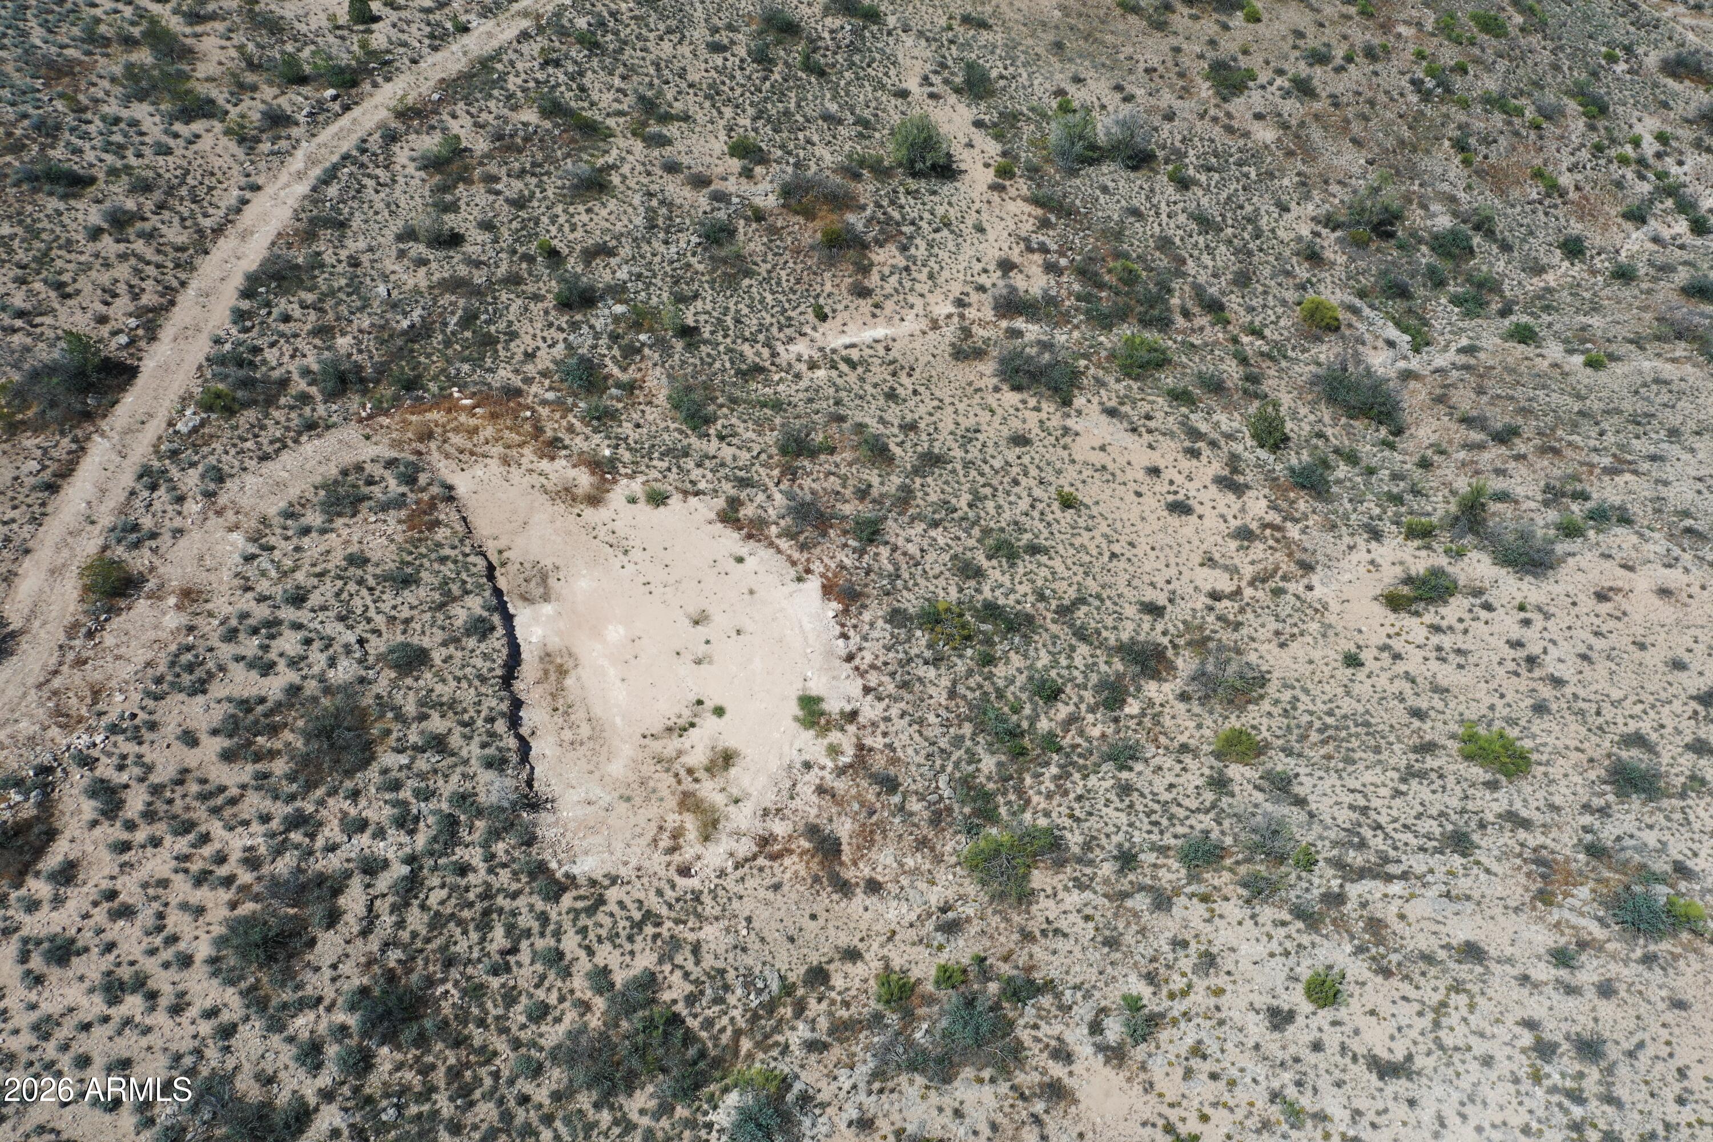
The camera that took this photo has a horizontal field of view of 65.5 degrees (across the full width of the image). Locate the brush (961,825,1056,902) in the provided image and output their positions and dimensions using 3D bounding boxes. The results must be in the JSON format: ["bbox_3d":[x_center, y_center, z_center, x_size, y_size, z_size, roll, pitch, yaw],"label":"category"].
[{"bbox_3d":[5.036,9.634,43.977,3.136,1.923,2.509,8,44,8],"label":"brush"}]

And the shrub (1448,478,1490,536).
[{"bbox_3d":[26.790,-2.810,58.240,1.840,2.170,1.740,24,50,22],"label":"shrub"}]

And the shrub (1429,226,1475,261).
[{"bbox_3d":[34.850,-19.200,77.970,2.660,1.650,2.660,22,52,18],"label":"shrub"}]

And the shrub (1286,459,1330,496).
[{"bbox_3d":[19.479,-4.071,57.456,1.920,1.250,1.920,0,46,0],"label":"shrub"}]

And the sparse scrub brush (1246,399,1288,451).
[{"bbox_3d":[18.891,-6.710,61.258,1.908,2.259,1.812,15,45,15],"label":"sparse scrub brush"}]

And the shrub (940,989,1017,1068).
[{"bbox_3d":[4.210,15.900,46.270,2.600,1.950,2.600,0,49,0],"label":"shrub"}]

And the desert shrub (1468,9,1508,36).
[{"bbox_3d":[46.251,-40.143,97.549,2.842,1.661,2.131,18,46,18],"label":"desert shrub"}]

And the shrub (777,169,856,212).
[{"bbox_3d":[-2.190,-20.744,72.685,4.220,2.110,2.960,0,46,0],"label":"shrub"}]

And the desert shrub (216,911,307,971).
[{"bbox_3d":[-18.460,11.488,41.343,2.770,1.660,1.970,0,46,0],"label":"desert shrub"}]

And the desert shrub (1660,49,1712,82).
[{"bbox_3d":[51.801,-31.578,83.241,3.110,1.710,3.110,0,46,0],"label":"desert shrub"}]

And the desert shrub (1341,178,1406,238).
[{"bbox_3d":[29.060,-20.450,74.940,3.560,3.080,3.380,17,48,16],"label":"desert shrub"}]

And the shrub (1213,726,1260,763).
[{"bbox_3d":[15.710,7.160,54.980,1.930,1.160,1.590,21,52,17],"label":"shrub"}]

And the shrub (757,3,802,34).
[{"bbox_3d":[-5.550,-39.810,96.030,3.180,1.910,2.970,-3,49,-2],"label":"shrub"}]

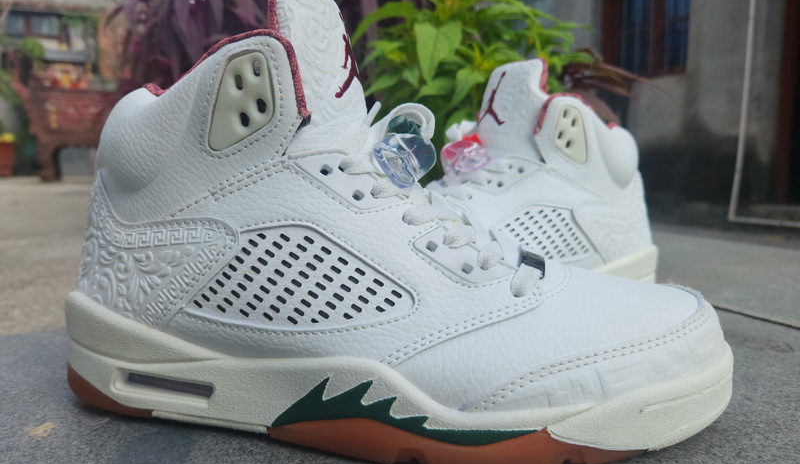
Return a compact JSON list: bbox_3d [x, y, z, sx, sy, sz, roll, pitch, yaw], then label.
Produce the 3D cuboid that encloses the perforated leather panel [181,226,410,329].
[{"bbox_3d":[-0.041,0.018,0.213,0.091,0.042,0.011,1,8,4],"label":"perforated leather panel"}]

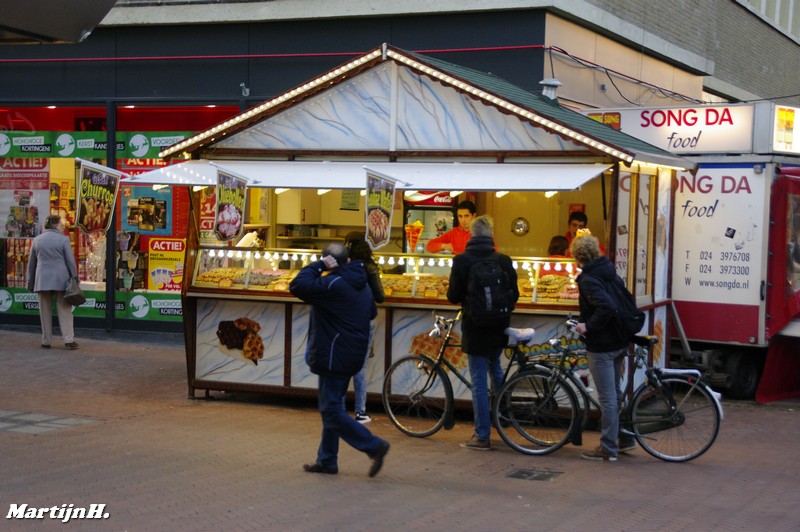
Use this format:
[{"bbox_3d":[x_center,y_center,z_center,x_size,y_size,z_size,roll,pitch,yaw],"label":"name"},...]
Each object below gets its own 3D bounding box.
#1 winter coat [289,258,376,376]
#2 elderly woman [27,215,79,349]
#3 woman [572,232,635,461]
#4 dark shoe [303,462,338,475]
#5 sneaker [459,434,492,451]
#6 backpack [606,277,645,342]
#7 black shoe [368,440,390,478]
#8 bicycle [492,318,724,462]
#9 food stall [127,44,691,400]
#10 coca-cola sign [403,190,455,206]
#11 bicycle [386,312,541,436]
[{"bbox_3d":[-0.508,0.388,10.029,0.520,0.900,0.580,3,4,32],"label":"winter coat"},{"bbox_3d":[-4.439,0.200,17.144,0.580,1.700,0.360,2,3,19],"label":"elderly woman"},{"bbox_3d":[1.694,0.649,10.972,0.460,1.830,0.500,4,4,35],"label":"woman"},{"bbox_3d":[-0.600,1.522,10.061,0.290,0.110,0.110,3,3,21],"label":"dark shoe"},{"bbox_3d":[0.634,1.487,11.192,0.290,0.130,0.110,3,4,31],"label":"sneaker"},{"bbox_3d":[1.837,0.338,10.850,0.220,0.500,0.320,-21,-10,34],"label":"backpack"},{"bbox_3d":[-0.150,1.451,9.966,0.120,0.290,0.110,32,13,17],"label":"black shoe"},{"bbox_3d":[1.732,1.015,10.888,1.860,1.110,0.580,2,3,9],"label":"bicycle"},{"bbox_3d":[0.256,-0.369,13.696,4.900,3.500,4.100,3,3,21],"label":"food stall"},{"bbox_3d":[0.325,-0.763,14.942,0.630,0.200,0.060,3,3,21],"label":"coca-cola sign"},{"bbox_3d":[0.726,0.974,11.460,1.830,1.090,0.580,2,3,12],"label":"bicycle"}]

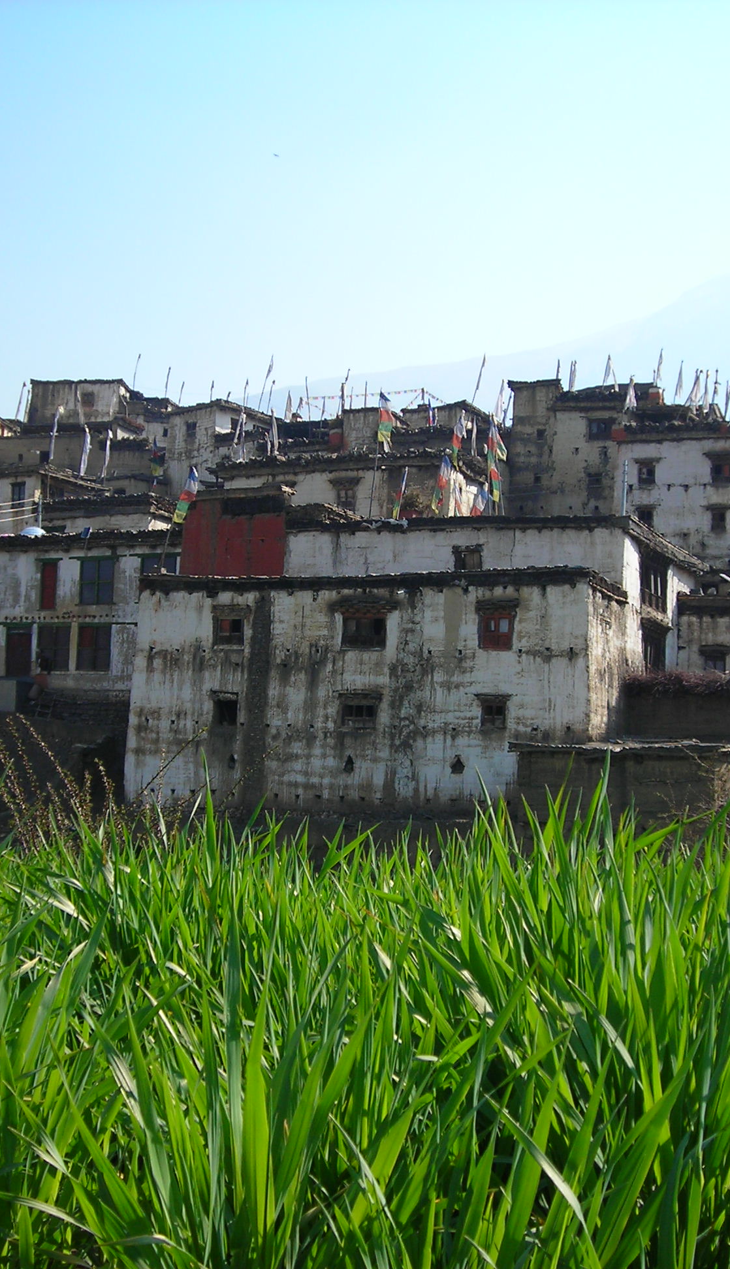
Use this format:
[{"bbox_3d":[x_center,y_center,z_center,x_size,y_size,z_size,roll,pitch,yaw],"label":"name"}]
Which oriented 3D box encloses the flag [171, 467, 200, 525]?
[{"bbox_3d":[-6.413,-4.993,66.500,0.900,2.100,0.300,0,-1,10],"label":"flag"}]

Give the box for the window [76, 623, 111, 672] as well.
[{"bbox_3d":[-10.286,0.502,70.500,1.500,1.800,0.150,0,-1,20],"label":"window"}]

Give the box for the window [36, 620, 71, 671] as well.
[{"bbox_3d":[-11.891,0.506,71.100,1.400,1.850,0.150,0,-1,20],"label":"window"}]

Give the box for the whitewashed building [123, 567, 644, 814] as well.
[{"bbox_3d":[0.820,2.100,68.700,16.400,8.500,9.200,0,-1,16],"label":"whitewashed building"}]

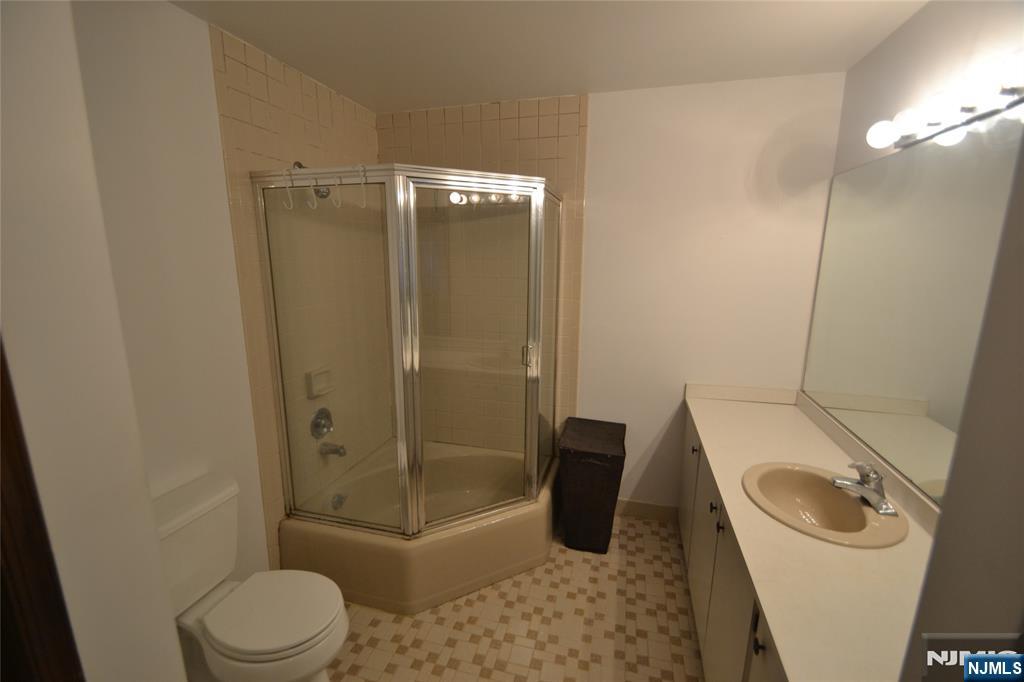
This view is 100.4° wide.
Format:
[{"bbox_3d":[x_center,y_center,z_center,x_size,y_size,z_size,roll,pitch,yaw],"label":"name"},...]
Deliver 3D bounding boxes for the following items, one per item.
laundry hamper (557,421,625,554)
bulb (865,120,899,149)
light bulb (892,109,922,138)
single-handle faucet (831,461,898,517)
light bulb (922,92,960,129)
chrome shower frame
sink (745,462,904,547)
[{"bbox_3d":[0.437,0.796,2.329,0.325,0.620,0.330,4,12,15],"label":"laundry hamper"},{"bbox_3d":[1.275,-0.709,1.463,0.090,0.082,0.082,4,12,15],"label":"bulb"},{"bbox_3d":[1.236,-0.679,1.327,0.090,0.082,0.082,4,12,15],"label":"light bulb"},{"bbox_3d":[1.113,0.445,1.358,0.160,0.145,0.150,4,12,15],"label":"single-handle faucet"},{"bbox_3d":[1.197,-0.648,1.191,0.090,0.082,0.082,4,12,15],"label":"light bulb"},{"bbox_3d":[-0.398,0.032,2.212,1.150,1.600,0.970,4,12,15],"label":"chrome shower frame"},{"bbox_3d":[0.999,0.594,1.409,0.434,0.180,0.500,4,12,15],"label":"sink"}]

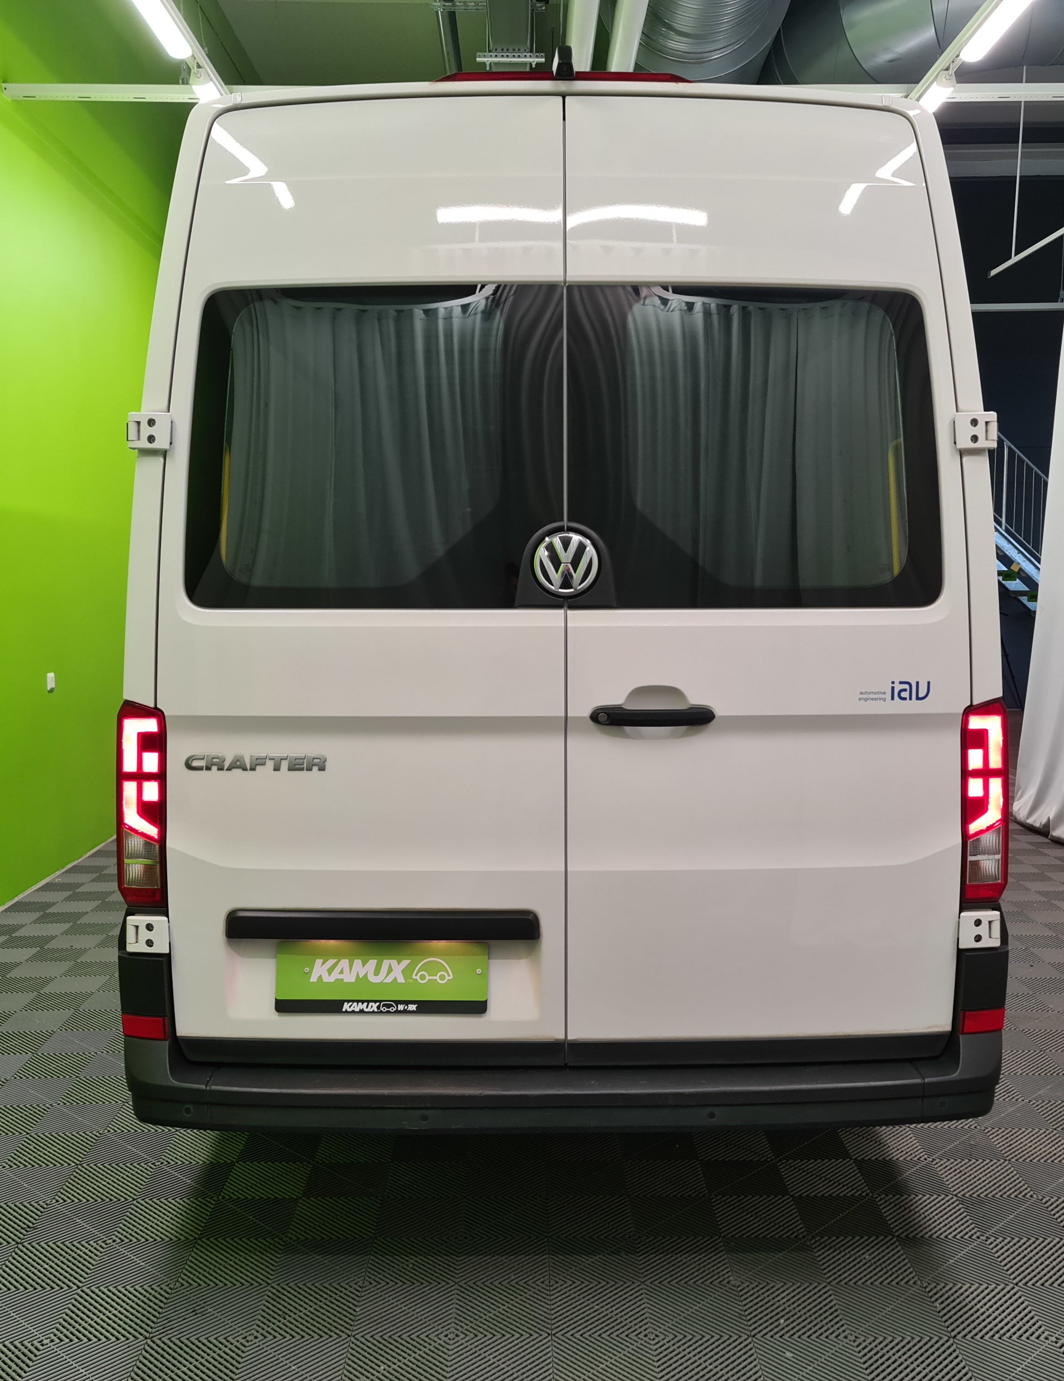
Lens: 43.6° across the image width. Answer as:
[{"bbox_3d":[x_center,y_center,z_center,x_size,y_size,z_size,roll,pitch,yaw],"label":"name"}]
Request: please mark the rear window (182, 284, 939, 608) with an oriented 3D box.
[{"bbox_3d":[0.064,-0.498,2.734,1.548,0.665,0.100,0,5,0],"label":"rear window"}]

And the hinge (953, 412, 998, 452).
[{"bbox_3d":[0.919,-0.530,2.749,0.093,0.083,0.075,0,5,0],"label":"hinge"}]

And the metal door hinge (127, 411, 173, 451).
[{"bbox_3d":[-0.791,-0.530,2.749,0.093,0.083,0.075,0,5,0],"label":"metal door hinge"}]

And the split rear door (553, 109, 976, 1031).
[{"bbox_3d":[0.493,-0.220,2.781,0.849,1.992,0.180,0,5,0],"label":"split rear door"}]

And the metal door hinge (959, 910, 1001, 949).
[{"bbox_3d":[0.939,0.508,2.822,0.092,0.082,0.075,0,5,0],"label":"metal door hinge"}]

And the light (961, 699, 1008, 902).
[{"bbox_3d":[0.965,0.244,2.864,0.117,0.439,0.150,0,5,0],"label":"light"}]

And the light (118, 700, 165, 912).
[{"bbox_3d":[-0.835,0.244,2.864,0.117,0.439,0.150,0,5,0],"label":"light"}]

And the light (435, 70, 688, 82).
[{"bbox_3d":[0.070,-1.294,2.835,0.550,0.045,0.100,0,5,0],"label":"light"}]

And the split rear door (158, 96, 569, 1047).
[{"bbox_3d":[-0.355,-0.220,2.781,0.849,1.992,0.180,0,5,0],"label":"split rear door"}]

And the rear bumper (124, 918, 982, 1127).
[{"bbox_3d":[0.065,0.697,2.855,1.910,0.397,0.340,0,5,0],"label":"rear bumper"}]

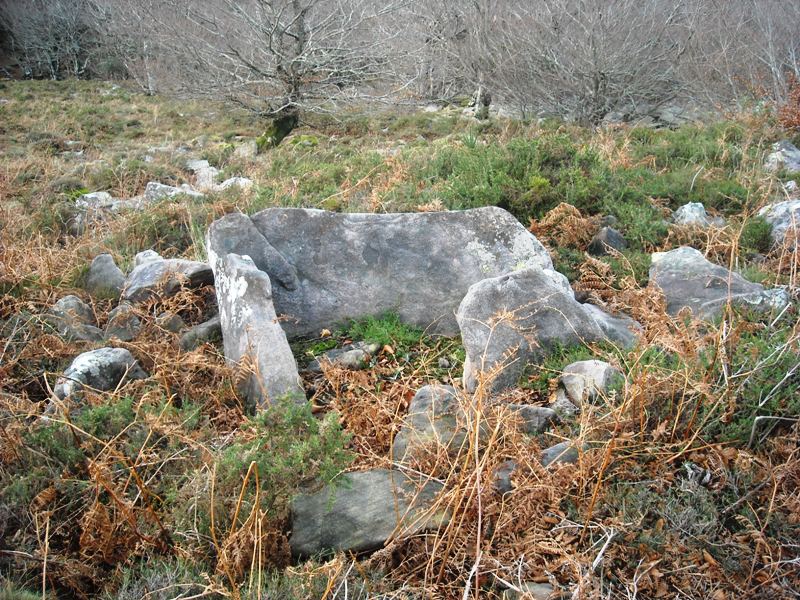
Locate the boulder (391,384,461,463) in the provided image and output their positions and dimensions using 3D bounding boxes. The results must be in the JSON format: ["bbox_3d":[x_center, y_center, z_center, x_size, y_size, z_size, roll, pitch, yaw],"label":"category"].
[{"bbox_3d":[0.114,0.519,3.420,0.291,0.285,0.262,0,15,0],"label":"boulder"}]

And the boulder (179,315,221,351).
[{"bbox_3d":[-1.123,0.184,4.650,0.300,0.180,0.250,0,17,0],"label":"boulder"}]

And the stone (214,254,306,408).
[{"bbox_3d":[-0.690,0.142,4.000,0.384,0.728,0.422,0,15,0],"label":"stone"}]

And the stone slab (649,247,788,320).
[{"bbox_3d":[2.016,-0.114,5.200,0.820,0.380,0.460,0,17,0],"label":"stone slab"}]

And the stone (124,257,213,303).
[{"bbox_3d":[-1.464,-0.125,5.200,0.560,0.240,0.380,1,17,5],"label":"stone"}]

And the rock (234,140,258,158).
[{"bbox_3d":[-2.425,-2.383,12.800,0.370,0.260,0.320,0,17,0],"label":"rock"}]

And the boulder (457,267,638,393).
[{"bbox_3d":[0.788,0.124,4.350,1.000,0.560,0.420,-9,19,-27],"label":"boulder"}]

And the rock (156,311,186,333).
[{"bbox_3d":[-1.375,0.135,4.850,0.147,0.103,0.125,0,15,0],"label":"rock"}]

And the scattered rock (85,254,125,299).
[{"bbox_3d":[-1.952,-0.156,5.350,0.218,0.279,0.174,0,15,0],"label":"scattered rock"}]

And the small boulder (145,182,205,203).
[{"bbox_3d":[-2.504,-1.197,9.000,0.614,0.196,0.368,0,15,0],"label":"small boulder"}]

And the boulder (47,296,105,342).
[{"bbox_3d":[-1.888,0.106,4.700,0.263,0.254,0.223,0,15,0],"label":"boulder"}]

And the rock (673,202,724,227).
[{"bbox_3d":[2.801,-0.804,7.600,0.423,0.201,0.296,0,15,0],"label":"rock"}]

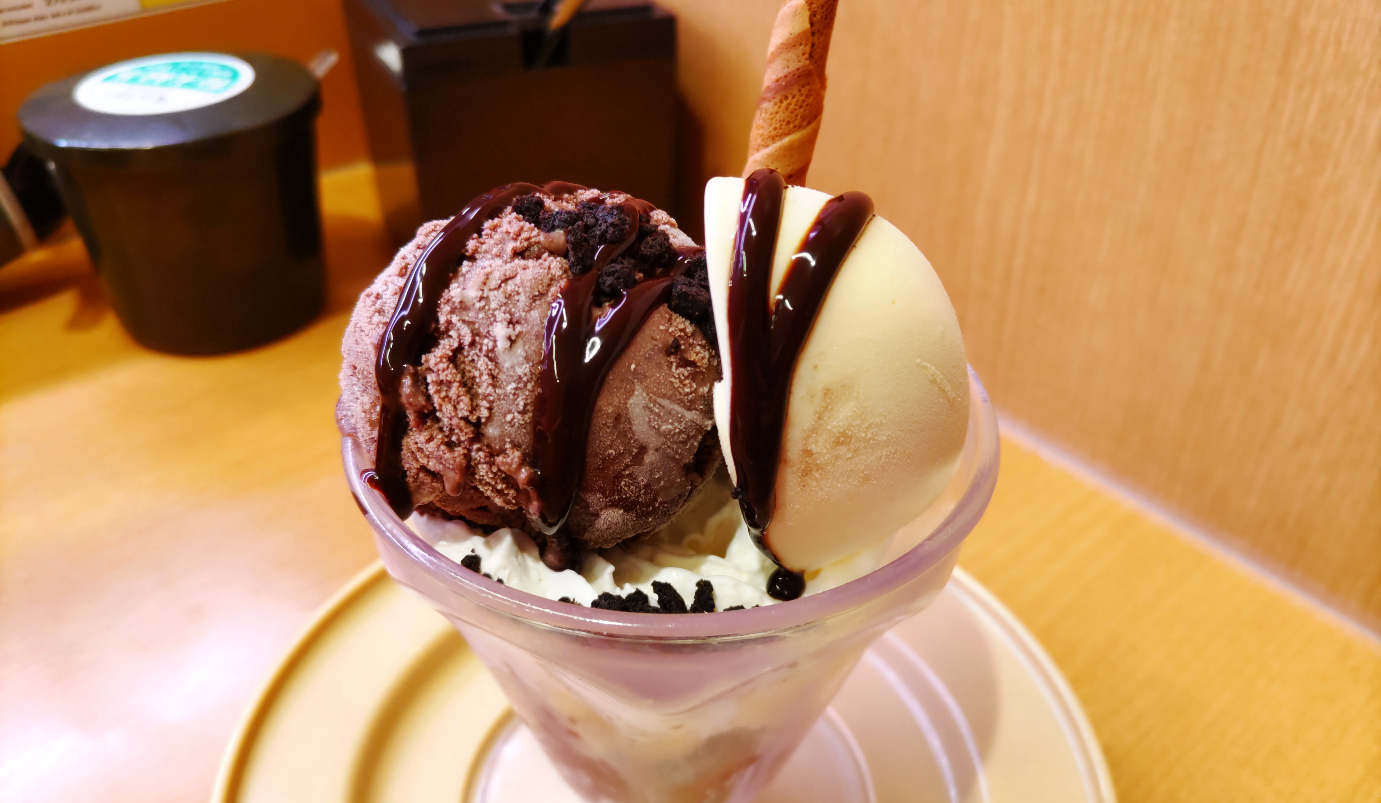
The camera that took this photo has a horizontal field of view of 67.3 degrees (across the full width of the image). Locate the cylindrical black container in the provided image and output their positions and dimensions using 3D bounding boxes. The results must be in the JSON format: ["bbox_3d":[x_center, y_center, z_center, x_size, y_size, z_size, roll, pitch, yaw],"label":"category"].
[{"bbox_3d":[-0.163,-0.066,0.350,0.090,0.076,0.090,1,33,0],"label":"cylindrical black container"}]

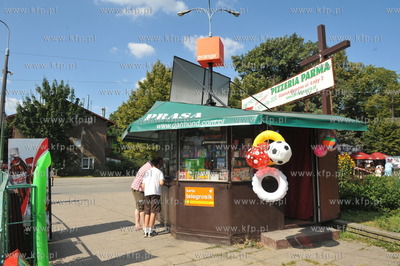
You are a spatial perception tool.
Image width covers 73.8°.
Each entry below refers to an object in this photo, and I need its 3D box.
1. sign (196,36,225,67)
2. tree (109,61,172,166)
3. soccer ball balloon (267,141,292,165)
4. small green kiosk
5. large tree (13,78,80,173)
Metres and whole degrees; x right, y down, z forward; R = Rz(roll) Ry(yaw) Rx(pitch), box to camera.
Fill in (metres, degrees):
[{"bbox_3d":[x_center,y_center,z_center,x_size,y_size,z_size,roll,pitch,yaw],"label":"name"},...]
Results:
[{"bbox_3d":[0.251,-1.781,6.010,0.490,0.490,0.490,-2,-6,17],"label":"sign"},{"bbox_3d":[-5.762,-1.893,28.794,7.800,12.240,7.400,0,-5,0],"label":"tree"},{"bbox_3d":[1.298,0.322,4.339,0.390,0.390,0.390,-2,-6,17],"label":"soccer ball balloon"},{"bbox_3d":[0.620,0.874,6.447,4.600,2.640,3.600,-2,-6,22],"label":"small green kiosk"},{"bbox_3d":[-14.211,-0.646,24.663,5.600,9.000,5.600,0,-5,0],"label":"large tree"}]

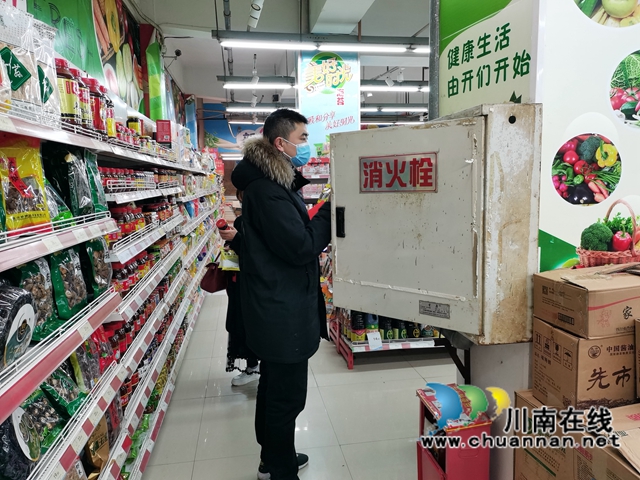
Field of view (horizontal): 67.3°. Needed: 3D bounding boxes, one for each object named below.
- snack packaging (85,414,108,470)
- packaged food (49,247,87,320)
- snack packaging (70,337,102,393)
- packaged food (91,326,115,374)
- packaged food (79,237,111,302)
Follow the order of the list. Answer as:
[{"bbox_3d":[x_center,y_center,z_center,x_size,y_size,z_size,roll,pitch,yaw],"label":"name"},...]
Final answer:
[{"bbox_3d":[-0.940,0.818,2.054,0.060,0.230,0.145,-6,6,6],"label":"snack packaging"},{"bbox_3d":[-0.977,0.161,1.900,0.065,0.290,0.180,-9,7,0],"label":"packaged food"},{"bbox_3d":[-0.979,0.493,2.035,0.060,0.265,0.165,-12,7,0],"label":"snack packaging"},{"bbox_3d":[-0.995,0.504,2.217,0.055,0.210,0.150,-14,7,2],"label":"packaged food"},{"bbox_3d":[-1.000,0.125,2.188,0.060,0.290,0.180,-9,6,3],"label":"packaged food"}]

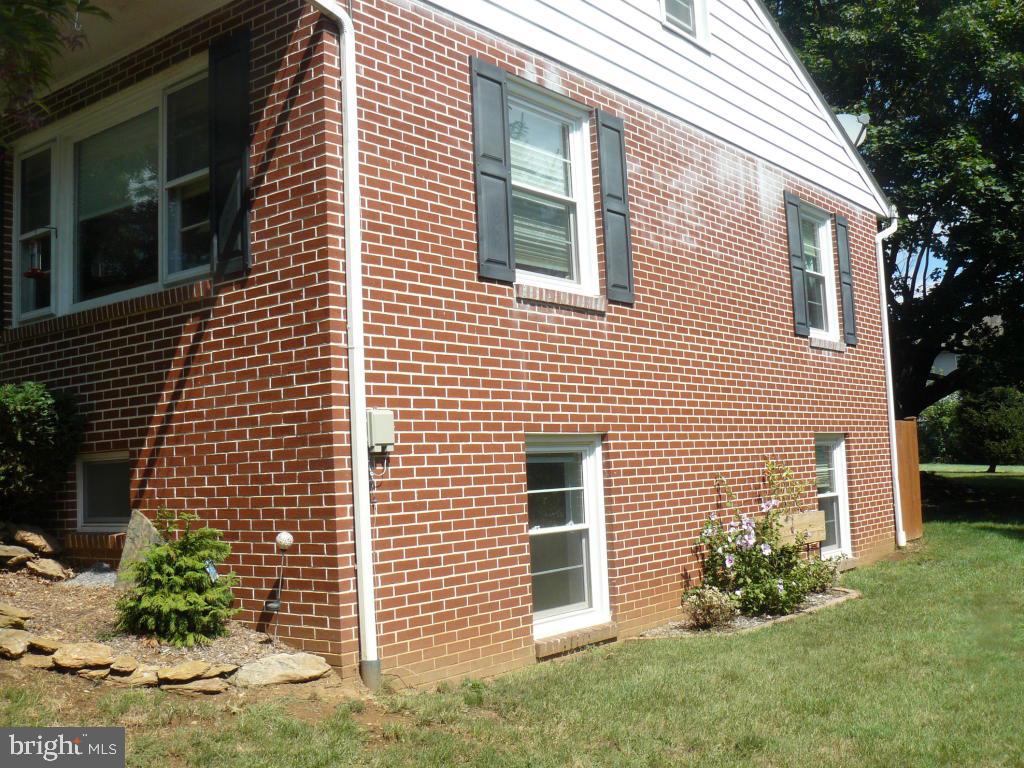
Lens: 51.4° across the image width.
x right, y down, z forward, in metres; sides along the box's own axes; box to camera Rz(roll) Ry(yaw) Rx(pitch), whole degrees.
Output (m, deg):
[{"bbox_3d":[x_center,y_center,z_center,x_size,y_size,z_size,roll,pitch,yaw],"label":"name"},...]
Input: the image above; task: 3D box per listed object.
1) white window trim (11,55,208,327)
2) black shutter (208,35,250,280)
[{"bbox_3d":[-2.798,-1.252,7.422,2.550,1.460,0.120,-6,-6,38],"label":"white window trim"},{"bbox_3d":[-1.693,-1.383,6.418,0.365,1.460,0.040,-6,-6,38],"label":"black shutter"}]

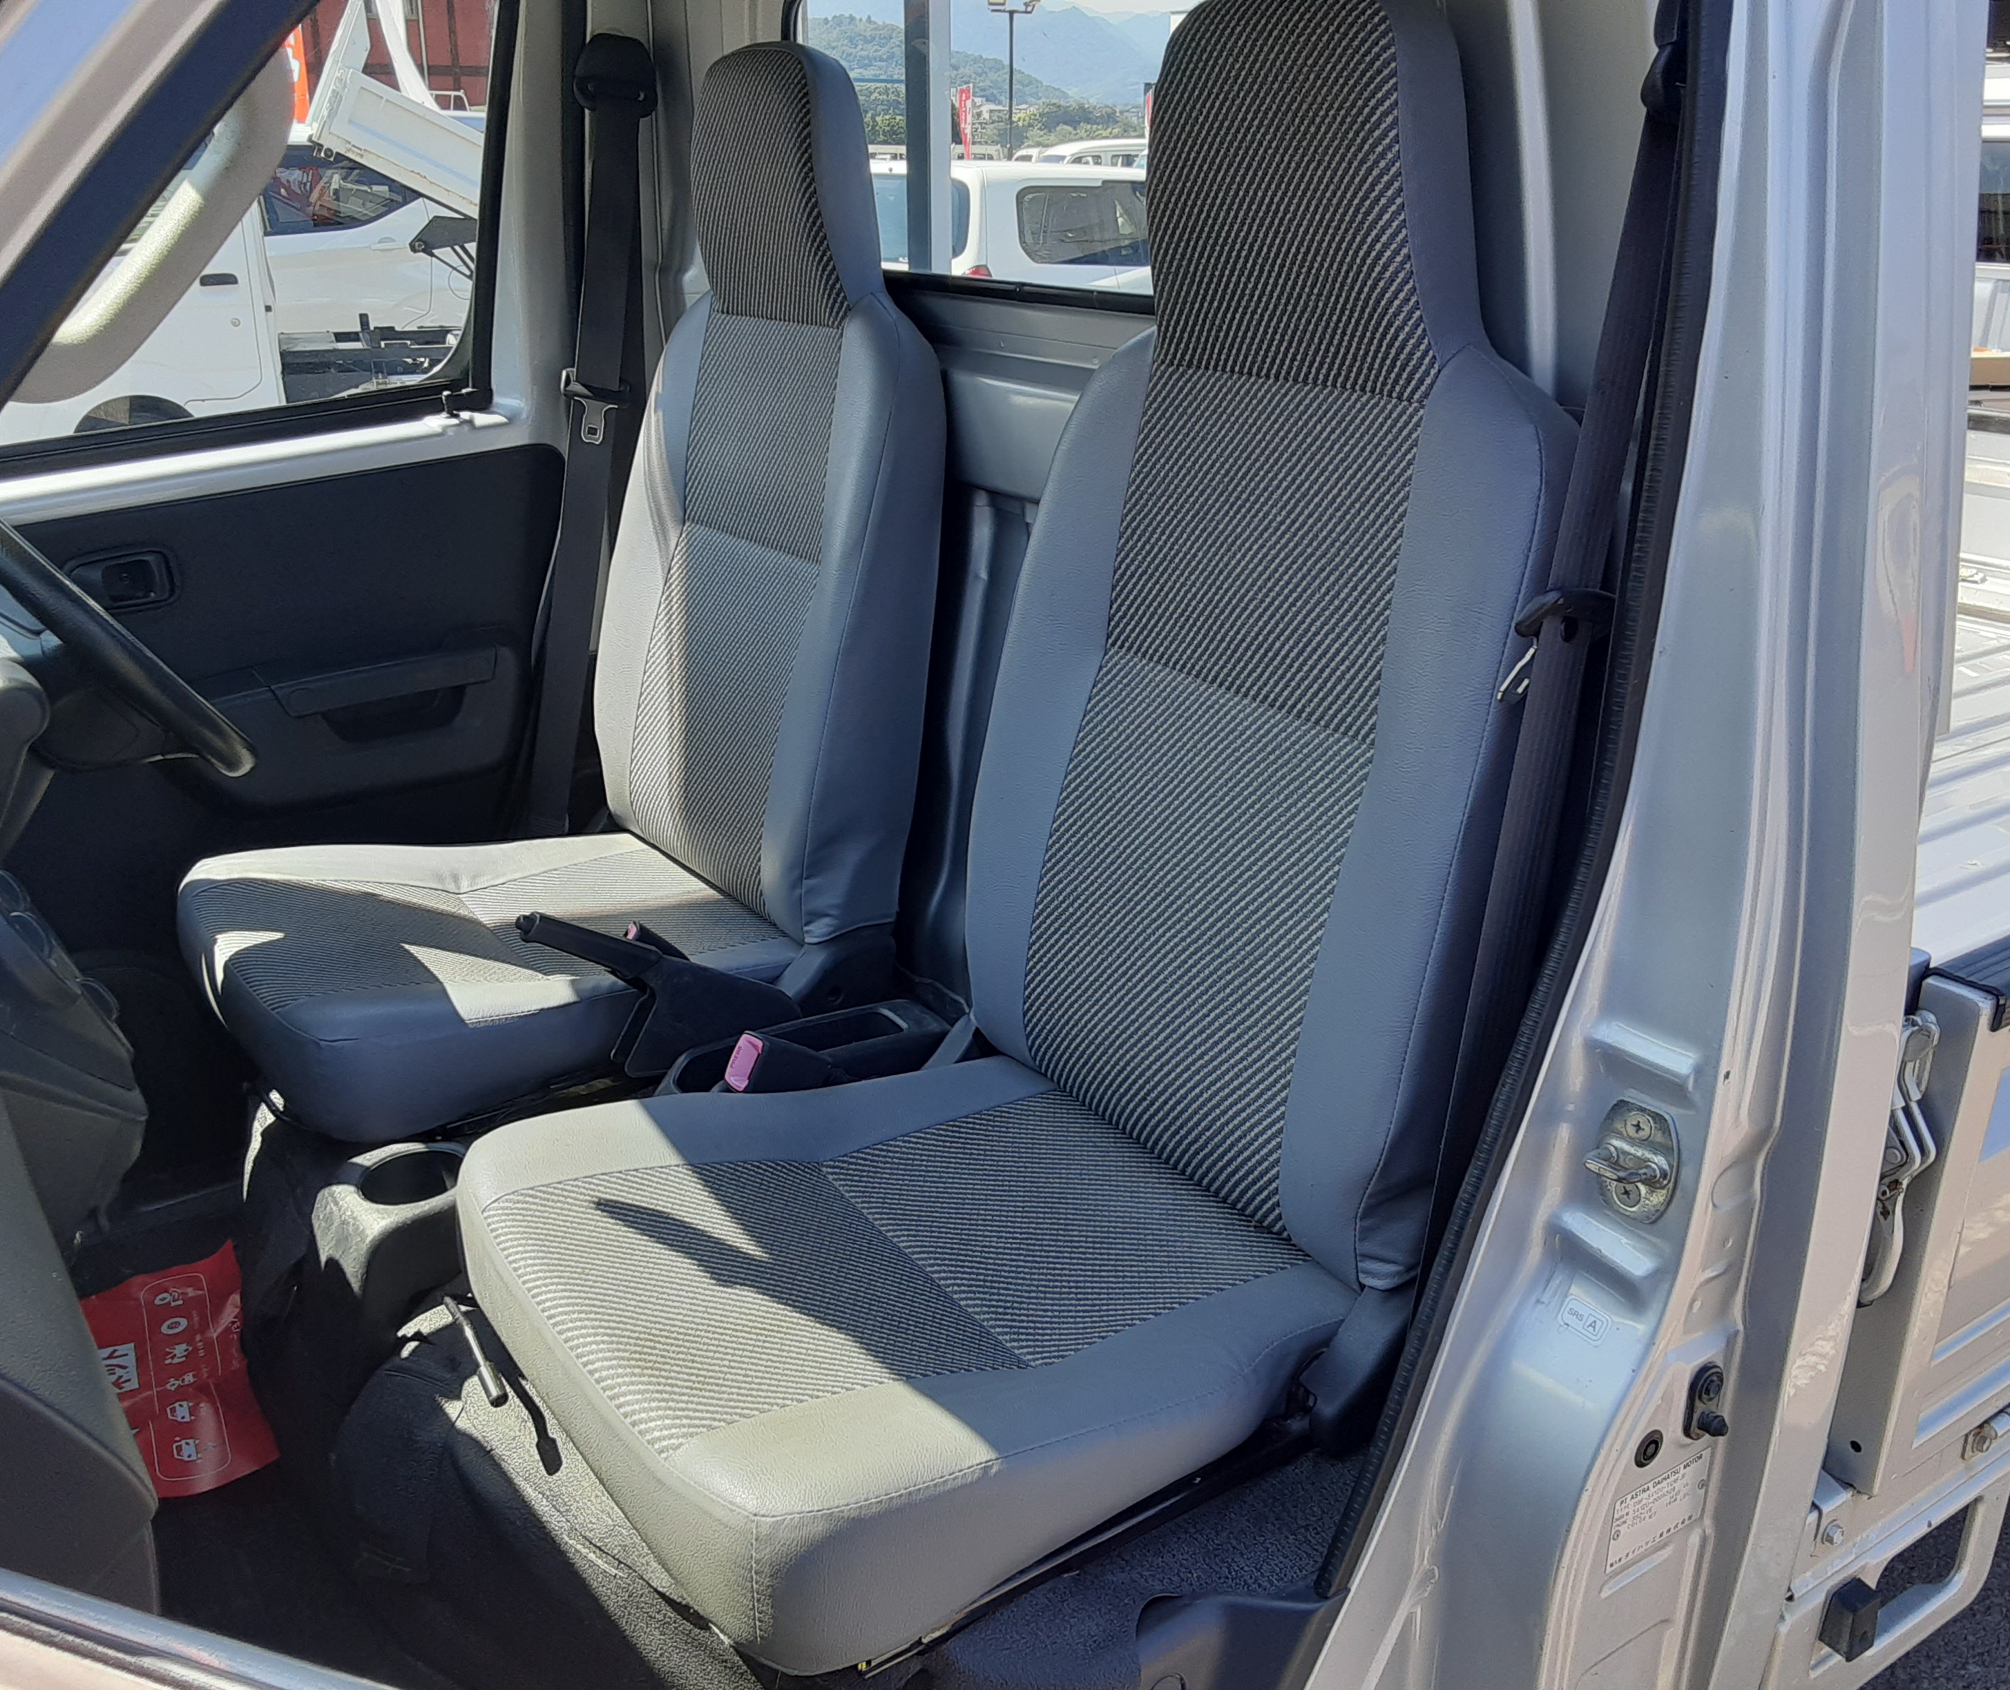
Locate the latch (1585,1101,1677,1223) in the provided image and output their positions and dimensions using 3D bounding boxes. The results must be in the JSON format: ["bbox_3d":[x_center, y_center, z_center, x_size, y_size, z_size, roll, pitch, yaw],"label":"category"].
[{"bbox_3d":[0.333,0.176,0.950,0.050,0.072,0.035,20,28,41],"label":"latch"}]

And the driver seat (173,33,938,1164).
[{"bbox_3d":[-0.430,-0.260,1.624,0.640,0.895,0.500,-13,25,-32],"label":"driver seat"}]

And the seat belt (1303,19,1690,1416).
[{"bbox_3d":[0.280,-0.014,0.987,0.170,0.820,0.100,-13,25,-32],"label":"seat belt"}]

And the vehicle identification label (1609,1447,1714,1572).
[{"bbox_3d":[0.377,0.382,1.011,0.088,0.053,0.003,-12,24,-30],"label":"vehicle identification label"}]

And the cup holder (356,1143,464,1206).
[{"bbox_3d":[-0.473,0.295,1.426,0.088,0.070,0.088,-13,25,-32],"label":"cup holder"}]

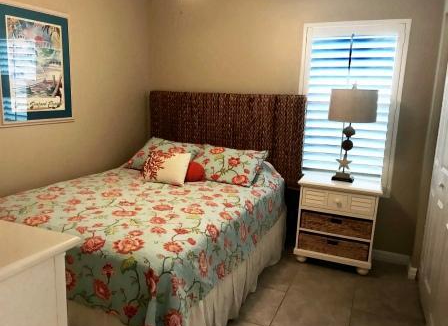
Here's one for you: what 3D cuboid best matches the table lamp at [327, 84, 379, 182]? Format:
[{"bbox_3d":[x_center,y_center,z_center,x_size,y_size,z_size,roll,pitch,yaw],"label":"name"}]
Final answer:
[{"bbox_3d":[1.038,-0.239,2.985,0.376,0.809,0.376,6,12,22],"label":"table lamp"}]

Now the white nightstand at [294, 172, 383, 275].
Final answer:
[{"bbox_3d":[0.975,0.511,3.122,0.644,0.716,0.377,6,12,22],"label":"white nightstand"}]

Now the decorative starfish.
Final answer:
[{"bbox_3d":[1.004,0.005,3.022,0.126,0.131,0.026,6,12,22],"label":"decorative starfish"}]

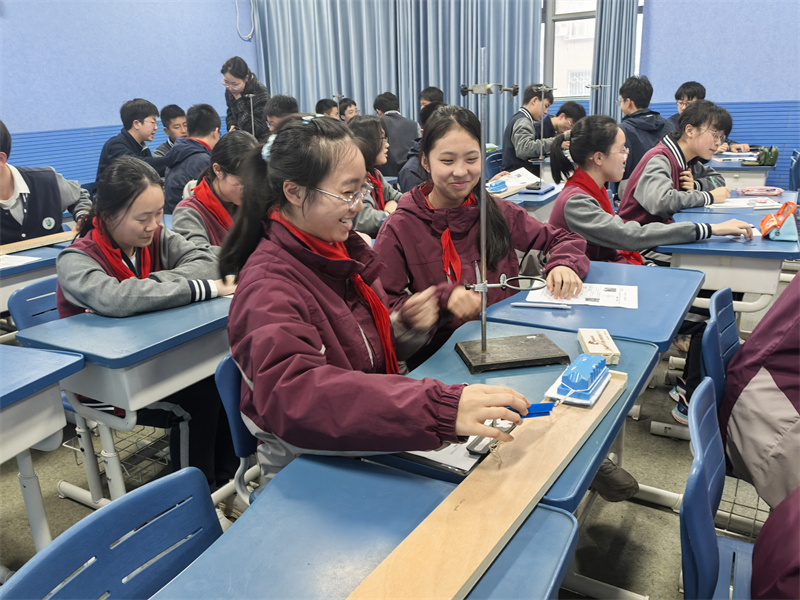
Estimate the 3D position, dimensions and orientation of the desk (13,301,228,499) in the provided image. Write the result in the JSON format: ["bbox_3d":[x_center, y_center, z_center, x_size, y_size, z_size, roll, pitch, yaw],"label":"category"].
[{"bbox_3d":[-0.609,0.379,1.823,0.450,0.750,0.645,9,21,31],"label":"desk"}]

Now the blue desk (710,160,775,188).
[{"bbox_3d":[2.262,-0.559,4.295,0.450,0.750,0.645,7,20,25],"label":"blue desk"}]

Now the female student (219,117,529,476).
[{"bbox_3d":[-0.053,0.278,1.259,0.650,1.250,0.500,7,20,25],"label":"female student"}]

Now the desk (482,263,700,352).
[{"bbox_3d":[0.546,0.337,1.744,0.417,0.757,0.615,9,21,31],"label":"desk"}]

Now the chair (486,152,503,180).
[{"bbox_3d":[0.875,-0.737,4.953,0.450,0.790,0.400,7,20,25],"label":"chair"}]

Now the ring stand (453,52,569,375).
[{"bbox_3d":[0.216,-0.162,1.182,0.210,0.600,0.140,-7,19,-13],"label":"ring stand"}]

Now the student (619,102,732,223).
[{"bbox_3d":[1.196,-0.256,2.753,0.600,1.172,0.500,9,21,31],"label":"student"}]

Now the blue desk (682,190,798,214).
[{"bbox_3d":[1.568,-0.072,2.838,0.413,0.752,0.609,9,21,32],"label":"blue desk"}]

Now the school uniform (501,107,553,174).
[{"bbox_3d":[0.993,-1.109,4.737,0.400,0.600,0.440,7,20,25],"label":"school uniform"}]

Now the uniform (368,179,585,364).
[{"bbox_3d":[0.191,-0.050,1.725,0.540,0.560,0.380,-7,19,-14],"label":"uniform"}]

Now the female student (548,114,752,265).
[{"bbox_3d":[0.896,-0.091,2.383,0.700,1.170,0.460,7,20,25],"label":"female student"}]

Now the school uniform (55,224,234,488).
[{"bbox_3d":[-0.799,0.192,2.011,0.600,0.892,0.520,11,23,36],"label":"school uniform"}]

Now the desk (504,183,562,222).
[{"bbox_3d":[0.668,-0.247,3.556,0.450,0.750,0.645,7,20,25],"label":"desk"}]

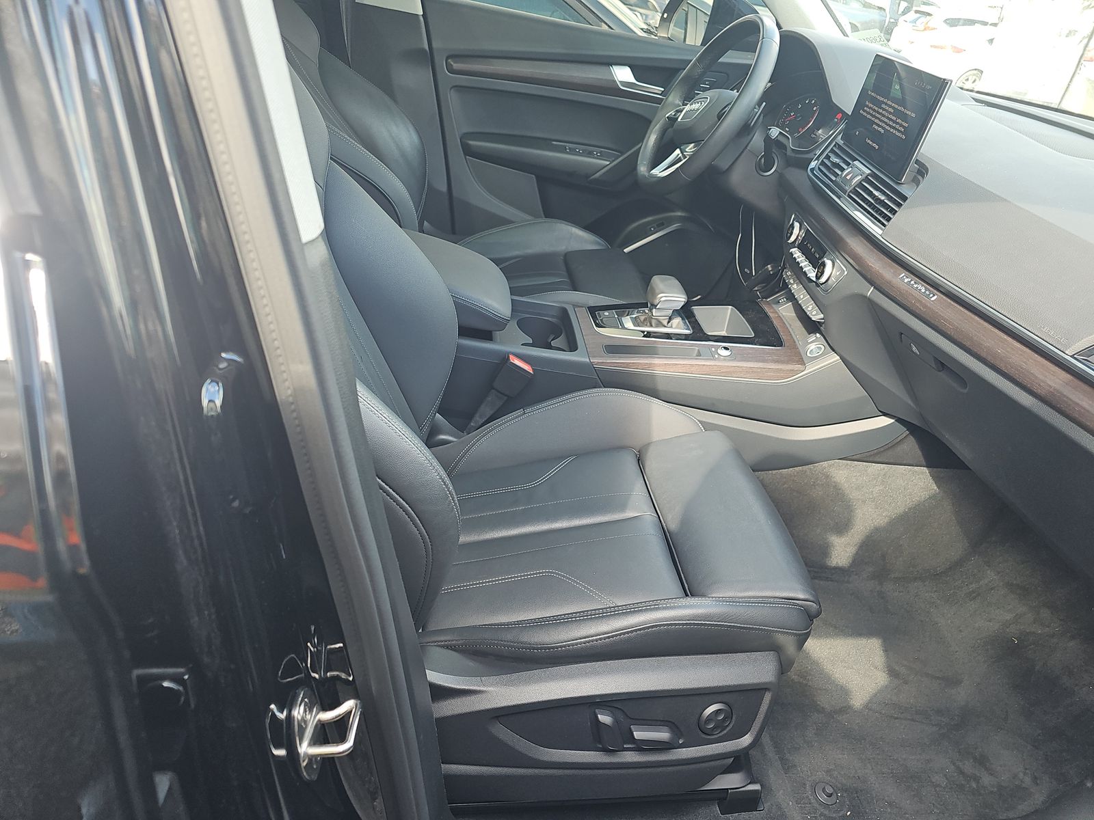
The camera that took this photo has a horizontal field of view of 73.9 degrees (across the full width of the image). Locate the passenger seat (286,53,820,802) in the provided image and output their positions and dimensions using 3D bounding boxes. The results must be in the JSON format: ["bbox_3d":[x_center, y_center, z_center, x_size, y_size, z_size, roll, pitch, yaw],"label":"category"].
[{"bbox_3d":[-0.079,-0.026,0.851,0.836,1.035,0.551,2,34,-12],"label":"passenger seat"}]

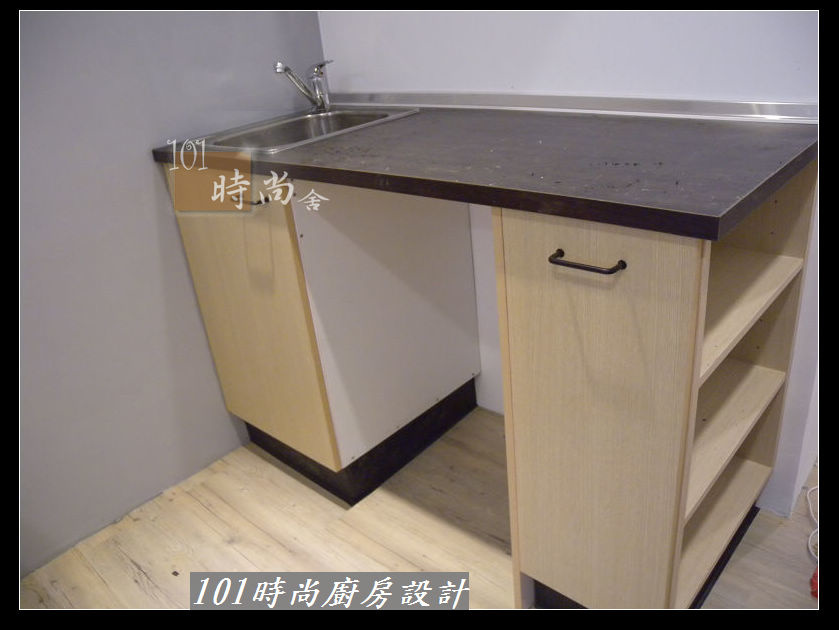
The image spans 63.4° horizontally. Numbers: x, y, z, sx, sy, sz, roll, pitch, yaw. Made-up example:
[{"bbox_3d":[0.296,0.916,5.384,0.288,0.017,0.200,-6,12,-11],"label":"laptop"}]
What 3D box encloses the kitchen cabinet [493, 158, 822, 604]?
[{"bbox_3d":[0.440,0.152,1.270,0.320,0.837,0.513,16,33,39],"label":"kitchen cabinet"}]

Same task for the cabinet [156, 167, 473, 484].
[{"bbox_3d":[-0.220,-0.102,1.840,0.472,0.727,0.576,16,33,39],"label":"cabinet"}]

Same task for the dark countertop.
[{"bbox_3d":[0.047,-0.353,1.418,1.342,0.030,0.587,16,33,39],"label":"dark countertop"}]

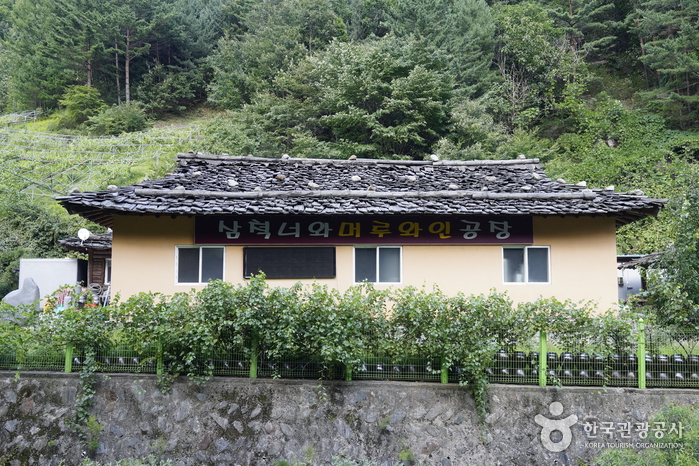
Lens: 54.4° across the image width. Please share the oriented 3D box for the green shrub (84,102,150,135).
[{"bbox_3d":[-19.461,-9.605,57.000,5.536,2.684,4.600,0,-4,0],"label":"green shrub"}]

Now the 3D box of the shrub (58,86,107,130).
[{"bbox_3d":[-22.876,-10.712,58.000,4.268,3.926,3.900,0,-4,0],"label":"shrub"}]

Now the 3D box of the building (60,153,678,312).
[{"bbox_3d":[0.350,0.143,21.543,16.000,5.100,7.300,0,-4,-2],"label":"building"}]

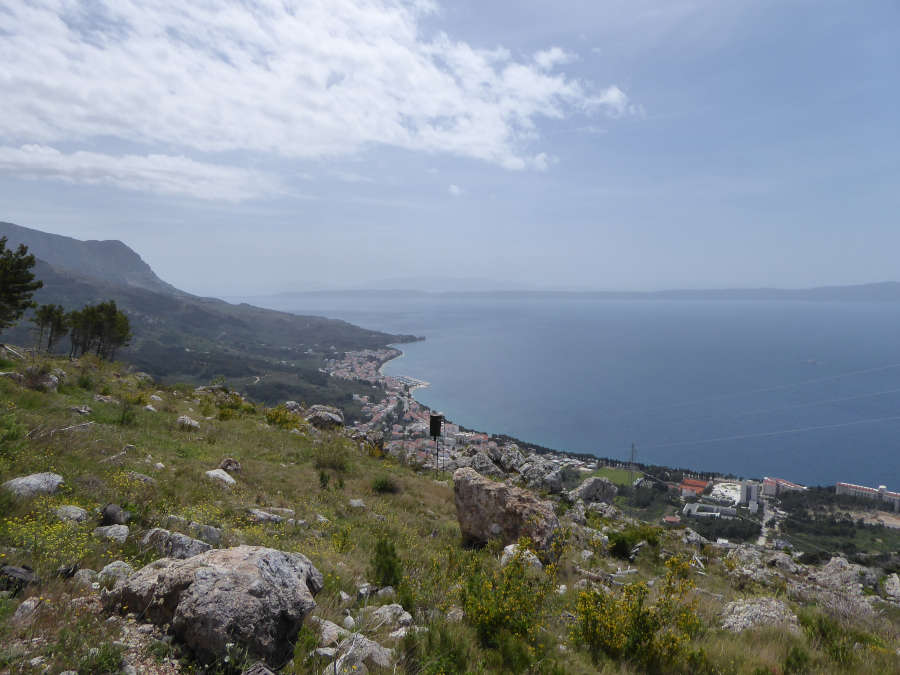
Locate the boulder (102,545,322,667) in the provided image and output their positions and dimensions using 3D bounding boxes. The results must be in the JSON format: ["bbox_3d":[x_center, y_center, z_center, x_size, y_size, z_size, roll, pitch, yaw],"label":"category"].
[{"bbox_3d":[-1.295,1.467,3.480,1.145,0.517,0.859,-1,5,-10],"label":"boulder"}]

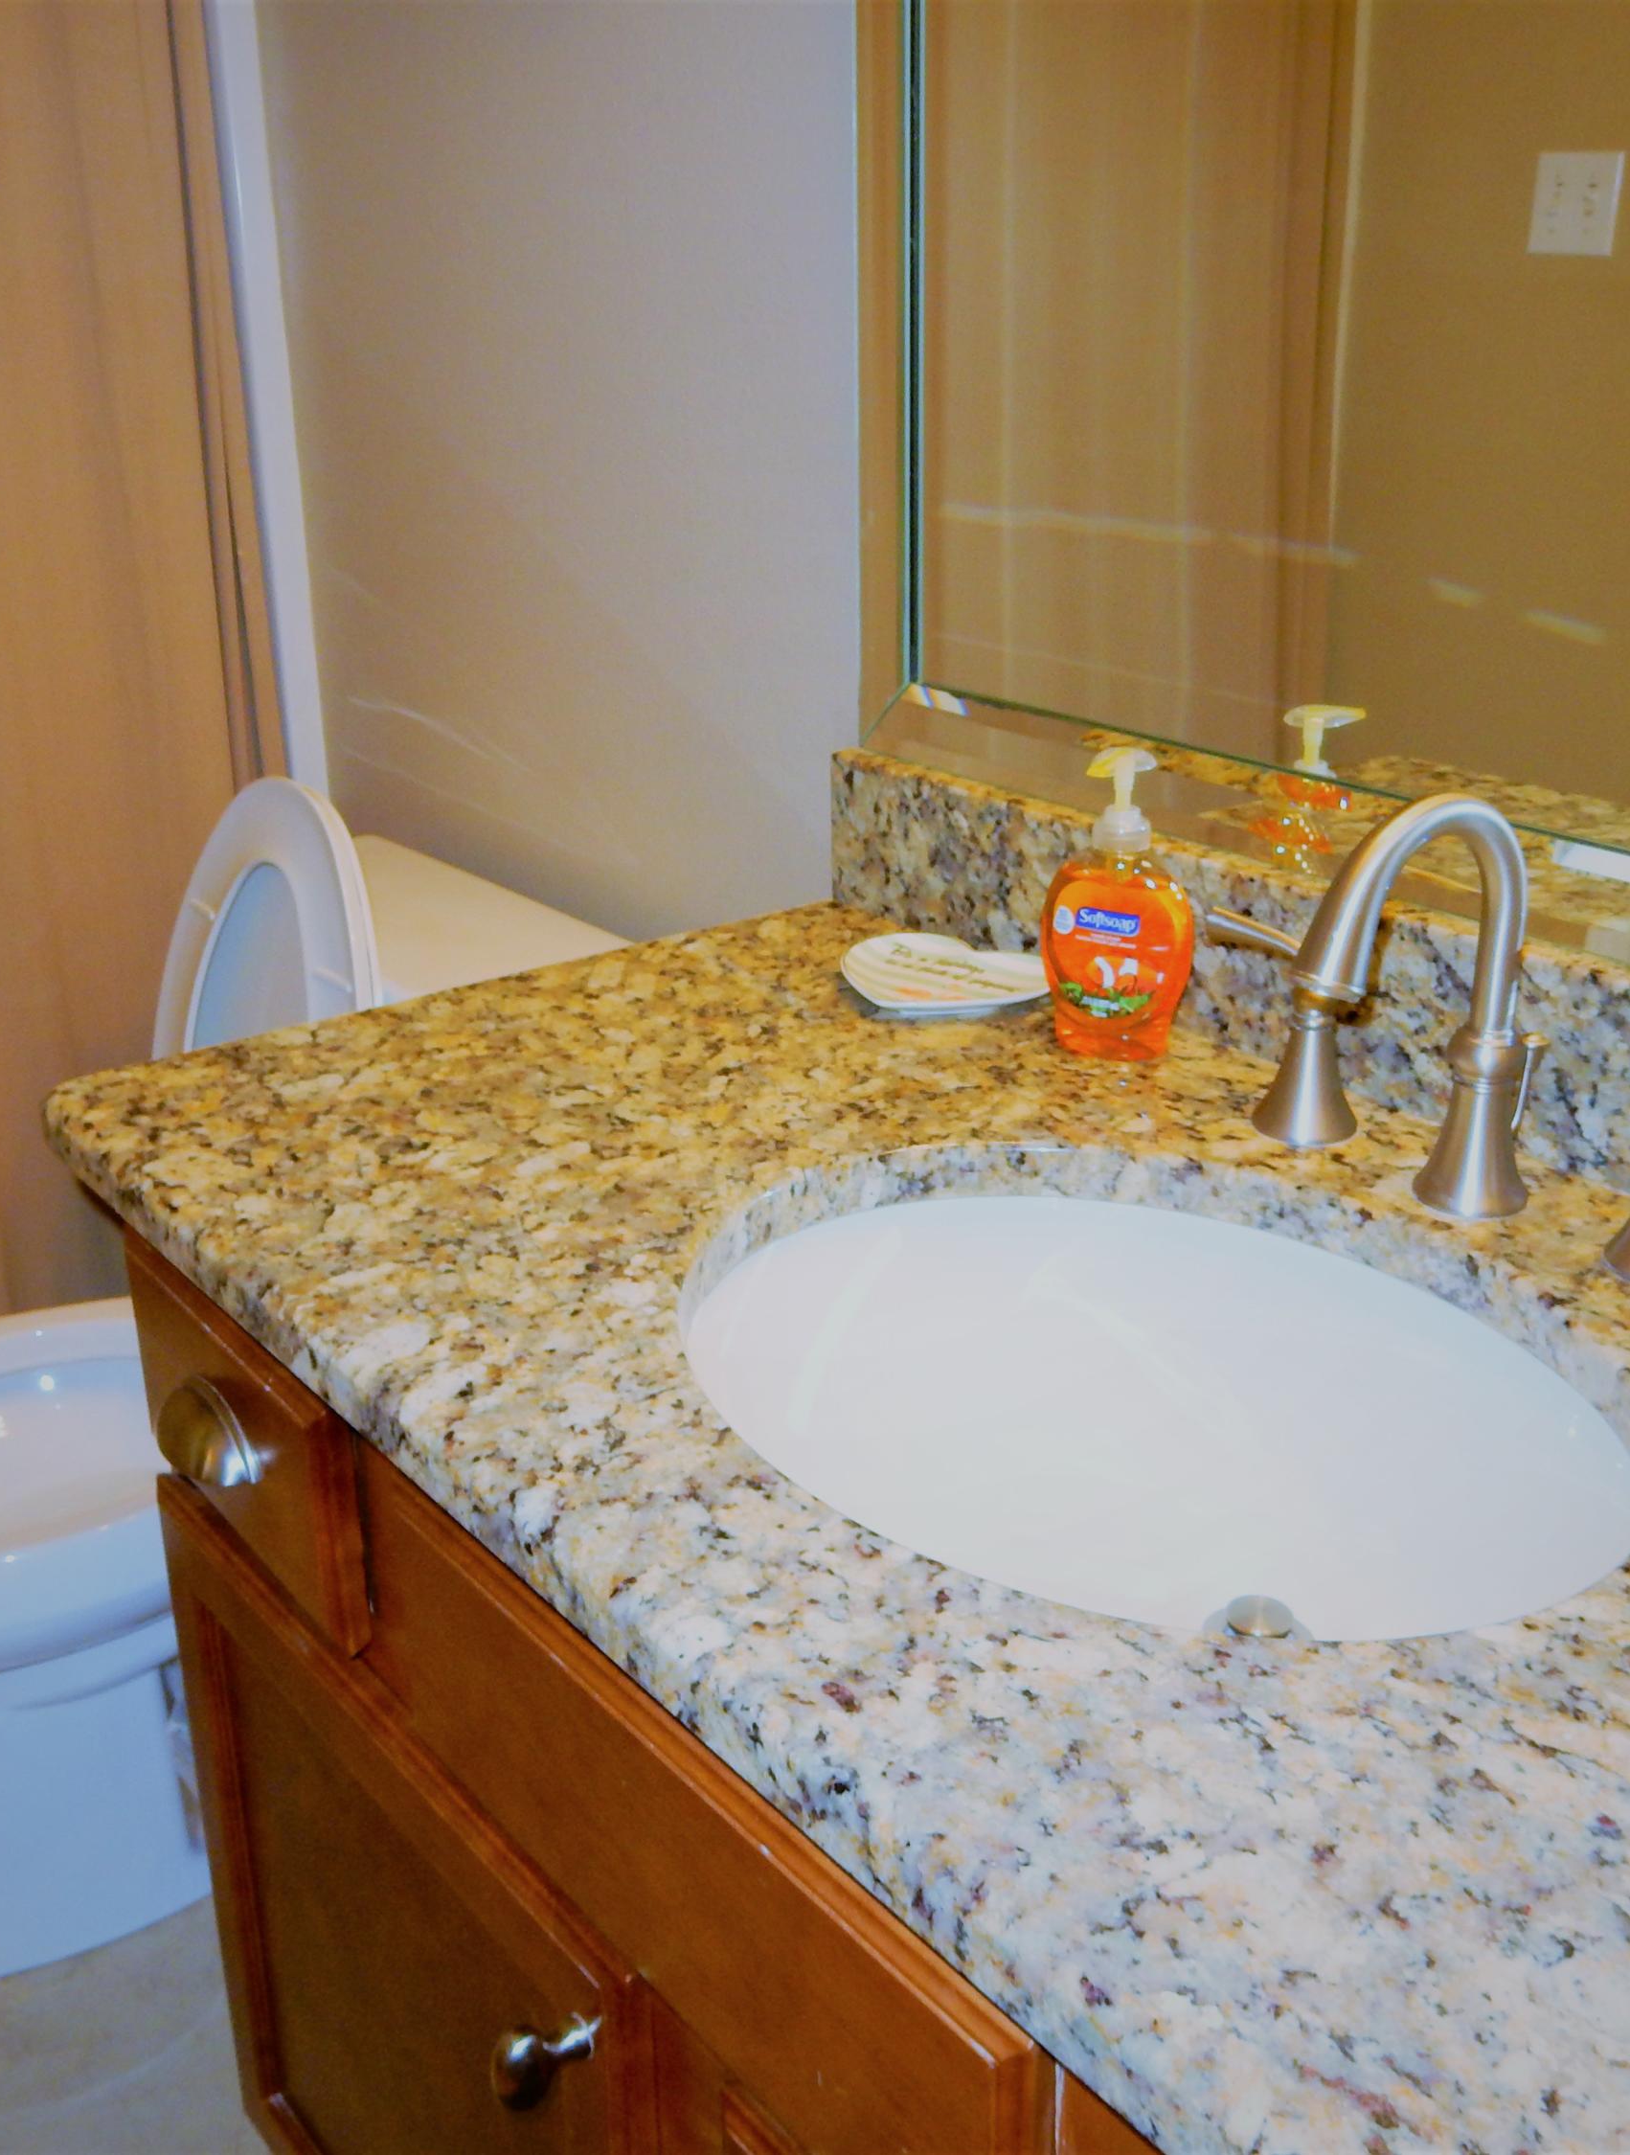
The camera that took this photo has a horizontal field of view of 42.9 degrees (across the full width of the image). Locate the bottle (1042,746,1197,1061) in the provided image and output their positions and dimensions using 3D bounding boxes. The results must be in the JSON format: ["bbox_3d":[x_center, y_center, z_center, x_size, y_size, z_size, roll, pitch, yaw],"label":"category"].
[{"bbox_3d":[0.169,-0.097,1.147,0.089,0.171,0.060,12,25,28],"label":"bottle"}]

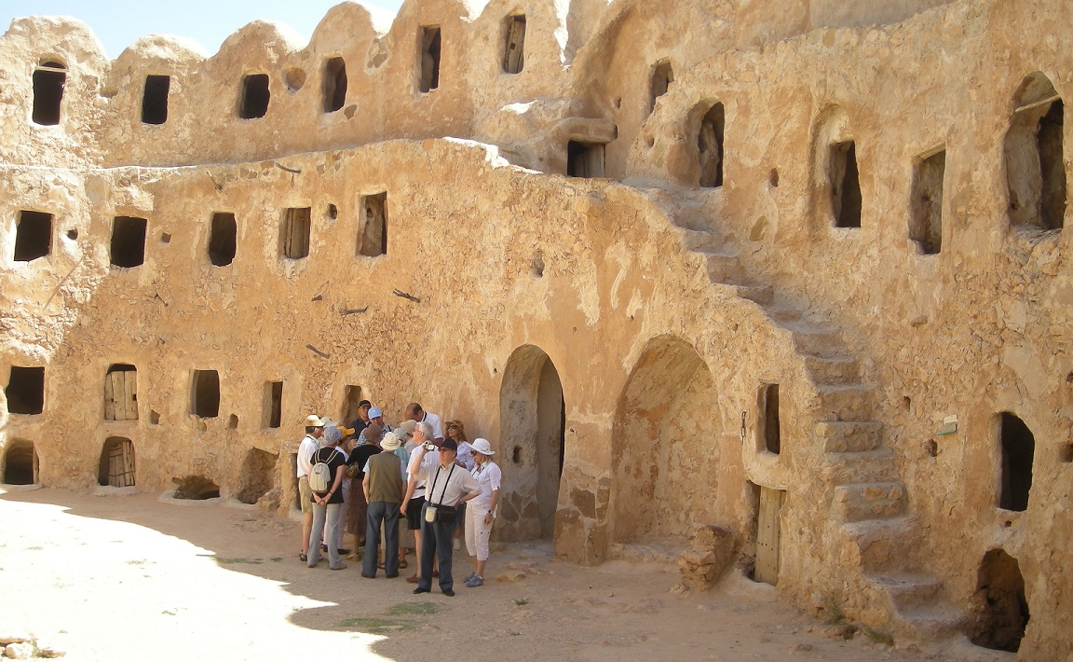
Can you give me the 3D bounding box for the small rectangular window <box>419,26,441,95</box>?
[{"bbox_3d":[-1.612,-4.141,20.800,0.406,1.023,0.250,1,1,38],"label":"small rectangular window"}]

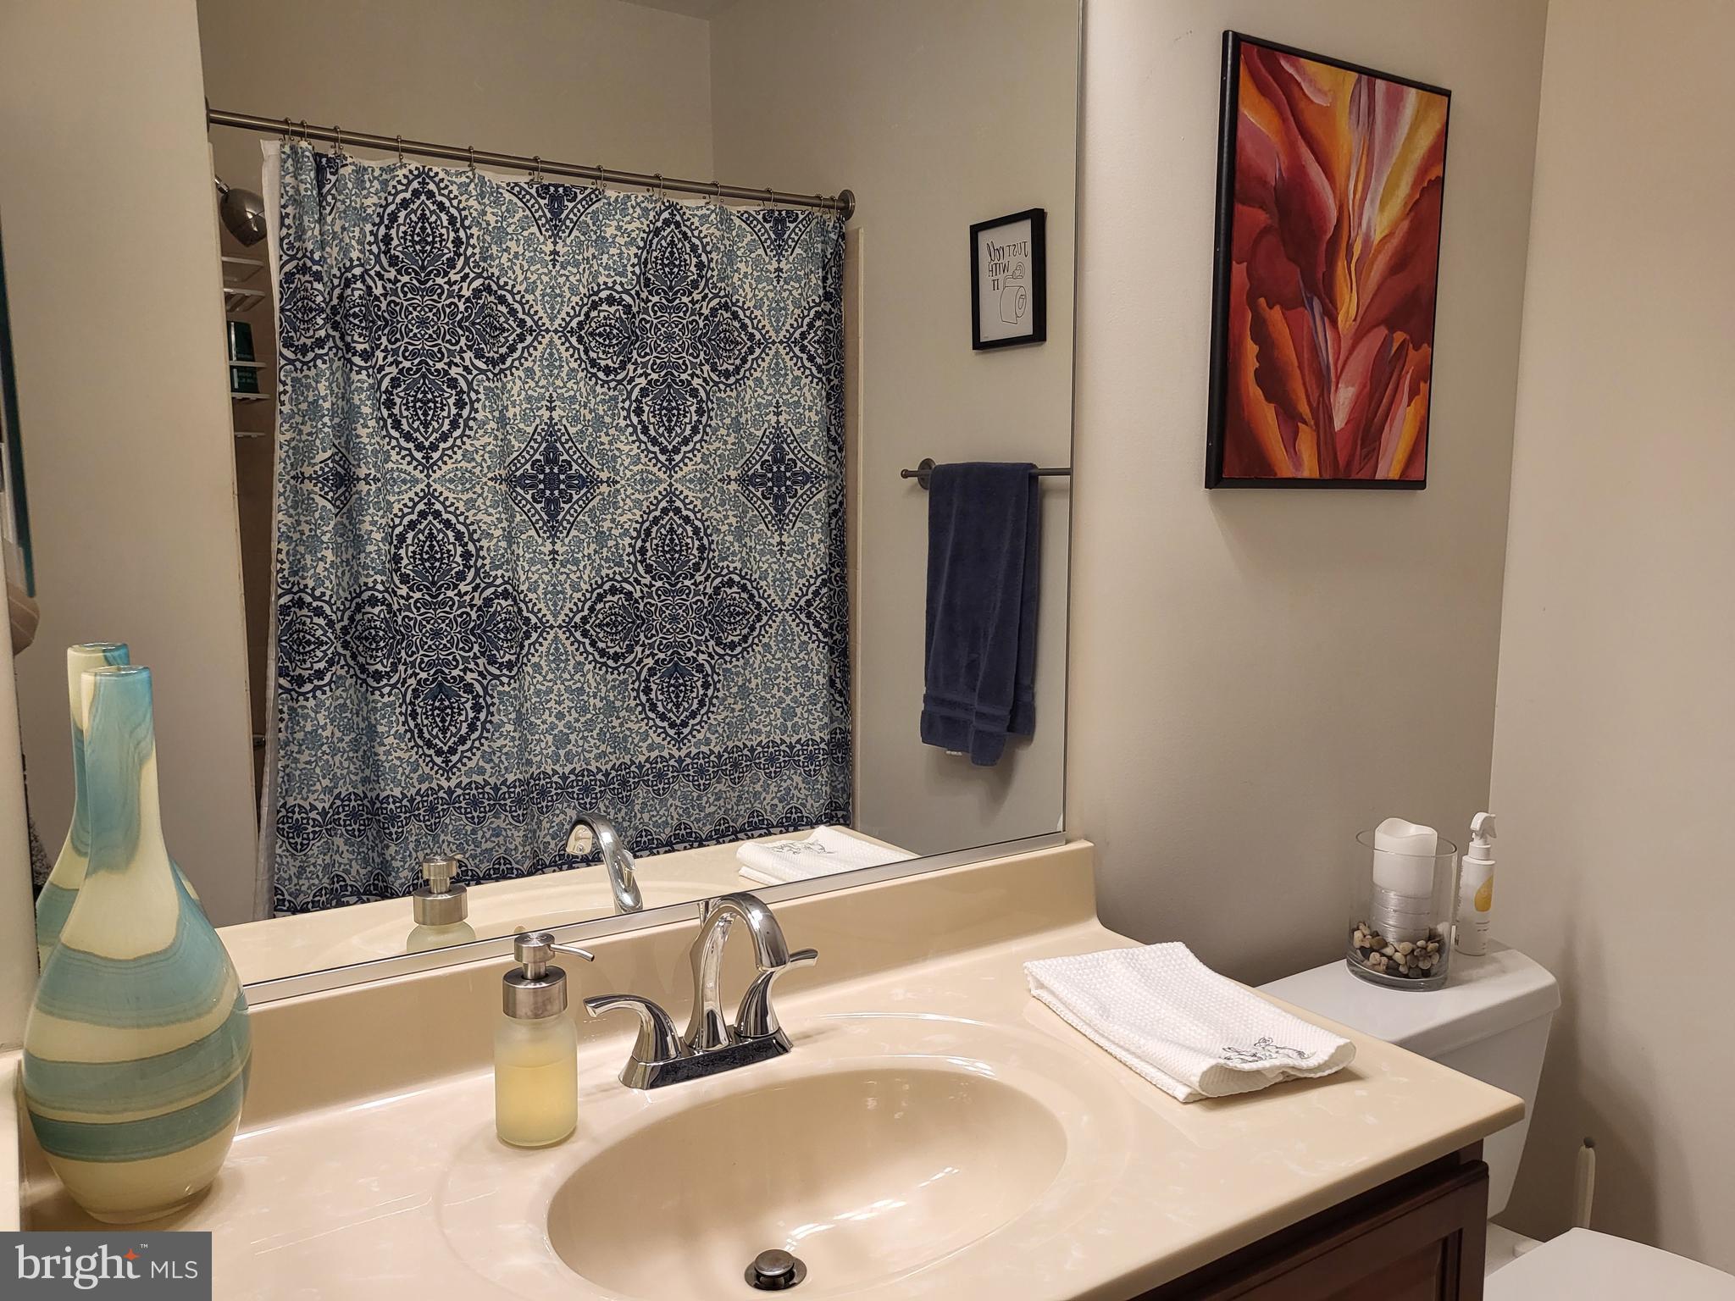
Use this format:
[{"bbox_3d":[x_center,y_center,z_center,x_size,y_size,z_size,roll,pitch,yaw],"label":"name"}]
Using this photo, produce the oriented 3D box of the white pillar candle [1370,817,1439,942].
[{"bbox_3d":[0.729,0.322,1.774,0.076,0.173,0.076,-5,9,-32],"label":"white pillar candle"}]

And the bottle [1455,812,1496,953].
[{"bbox_3d":[0.844,0.321,1.793,0.047,0.195,0.042,-1,8,-11],"label":"bottle"}]

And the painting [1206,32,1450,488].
[{"bbox_3d":[0.594,-0.469,1.656,0.420,0.525,0.022,-5,9,-33],"label":"painting"}]

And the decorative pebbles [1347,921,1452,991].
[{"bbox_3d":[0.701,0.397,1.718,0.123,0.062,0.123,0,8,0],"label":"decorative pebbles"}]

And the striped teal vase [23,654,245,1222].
[{"bbox_3d":[-0.525,0.208,0.925,0.141,0.392,0.141,-5,9,-33],"label":"striped teal vase"}]

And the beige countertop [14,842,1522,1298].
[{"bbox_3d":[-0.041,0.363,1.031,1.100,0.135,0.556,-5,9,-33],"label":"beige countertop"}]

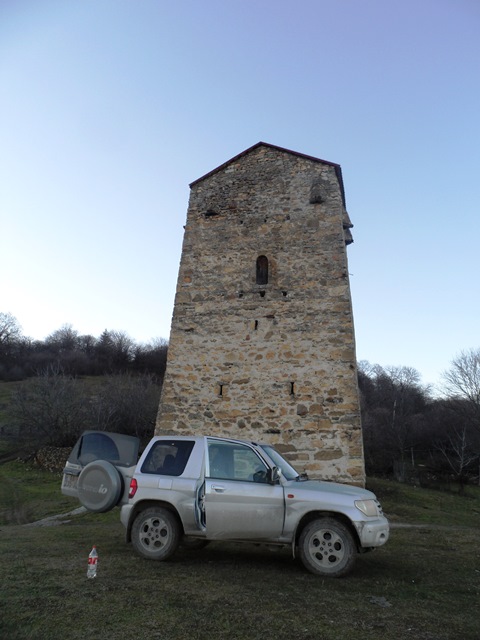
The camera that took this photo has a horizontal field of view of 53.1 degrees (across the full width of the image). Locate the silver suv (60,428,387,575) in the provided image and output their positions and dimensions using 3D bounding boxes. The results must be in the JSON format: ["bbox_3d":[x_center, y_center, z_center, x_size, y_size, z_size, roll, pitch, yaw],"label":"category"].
[{"bbox_3d":[-0.281,2.604,7.133,4.630,1.700,1.800,-3,-19,15],"label":"silver suv"}]

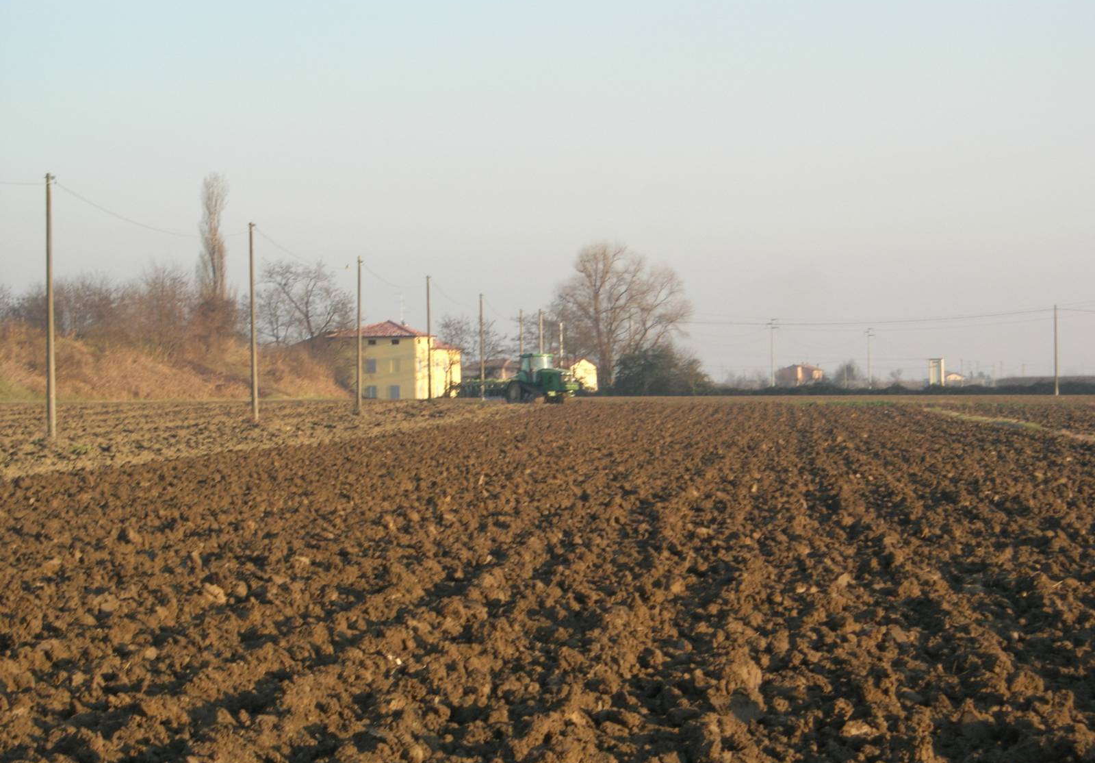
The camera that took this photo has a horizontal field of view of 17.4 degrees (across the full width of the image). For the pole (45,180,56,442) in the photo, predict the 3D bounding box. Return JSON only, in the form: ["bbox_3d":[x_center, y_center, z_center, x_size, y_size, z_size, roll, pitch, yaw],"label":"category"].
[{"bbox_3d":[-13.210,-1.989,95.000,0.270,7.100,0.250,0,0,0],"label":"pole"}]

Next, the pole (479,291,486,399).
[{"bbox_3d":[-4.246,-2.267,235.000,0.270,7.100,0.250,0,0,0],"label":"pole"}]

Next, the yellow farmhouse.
[{"bbox_3d":[-17.400,-2.200,410.000,11.200,9.620,14.300,0,0,21],"label":"yellow farmhouse"}]

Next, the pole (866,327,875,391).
[{"bbox_3d":[51.429,-3.479,570.000,1.300,10.090,0.350,0,0,0],"label":"pole"}]

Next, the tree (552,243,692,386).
[{"bbox_3d":[7.970,-6.864,385.000,15.000,15.900,14.000,0,0,0],"label":"tree"}]

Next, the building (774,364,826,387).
[{"bbox_3d":[62.129,-0.948,880.000,11.000,6.500,9.000,0,0,28],"label":"building"}]

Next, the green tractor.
[{"bbox_3d":[0.000,-0.160,232.000,2.700,3.200,5.600,0,0,-34],"label":"green tractor"}]

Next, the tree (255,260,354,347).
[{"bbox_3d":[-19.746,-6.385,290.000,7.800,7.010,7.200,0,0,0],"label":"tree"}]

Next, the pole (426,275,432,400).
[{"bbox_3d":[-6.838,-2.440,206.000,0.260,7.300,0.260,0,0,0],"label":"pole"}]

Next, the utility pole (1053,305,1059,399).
[{"bbox_3d":[39.858,-2.463,280.000,0.260,7.270,0.260,0,0,0],"label":"utility pole"}]

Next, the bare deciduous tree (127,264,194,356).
[{"bbox_3d":[-28.666,-5.296,265.000,5.000,6.850,4.800,0,0,0],"label":"bare deciduous tree"}]

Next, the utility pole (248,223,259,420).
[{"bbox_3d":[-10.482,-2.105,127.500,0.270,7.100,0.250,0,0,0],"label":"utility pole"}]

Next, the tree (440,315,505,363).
[{"bbox_3d":[-7.413,-2.555,350.000,6.600,8.200,6.300,0,0,0],"label":"tree"}]

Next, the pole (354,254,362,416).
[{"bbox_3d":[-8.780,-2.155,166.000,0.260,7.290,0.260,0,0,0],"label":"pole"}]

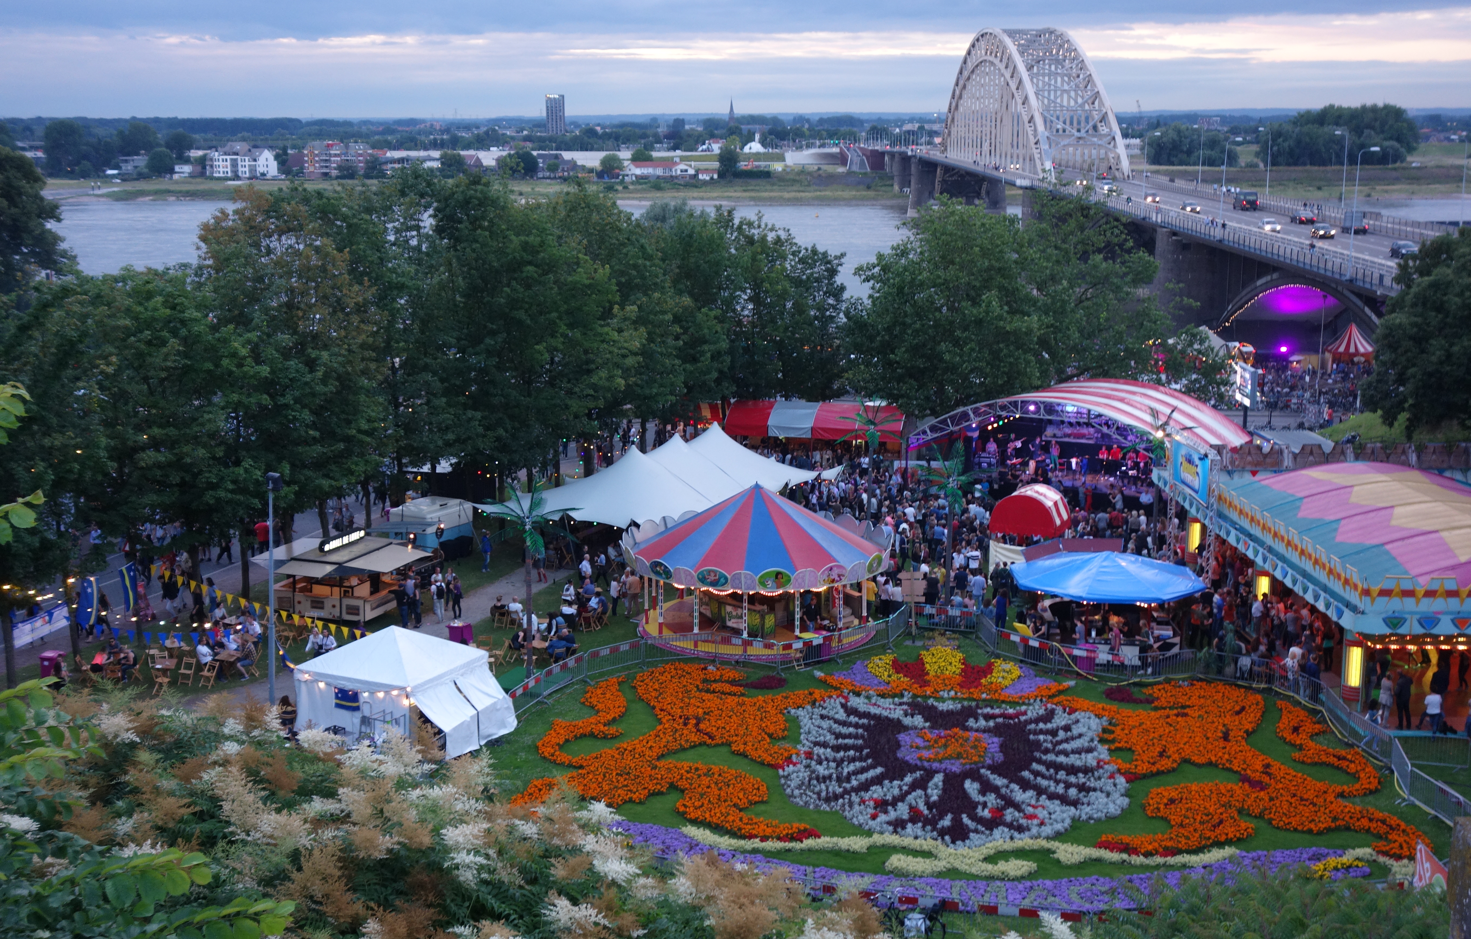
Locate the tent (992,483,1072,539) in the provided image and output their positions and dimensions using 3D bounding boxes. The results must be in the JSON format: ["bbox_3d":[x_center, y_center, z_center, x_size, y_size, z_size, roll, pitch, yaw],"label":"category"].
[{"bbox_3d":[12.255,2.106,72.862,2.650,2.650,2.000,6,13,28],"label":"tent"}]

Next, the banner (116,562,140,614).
[{"bbox_3d":[-21.087,4.091,61.000,0.150,1.550,0.950,7,13,31],"label":"banner"}]

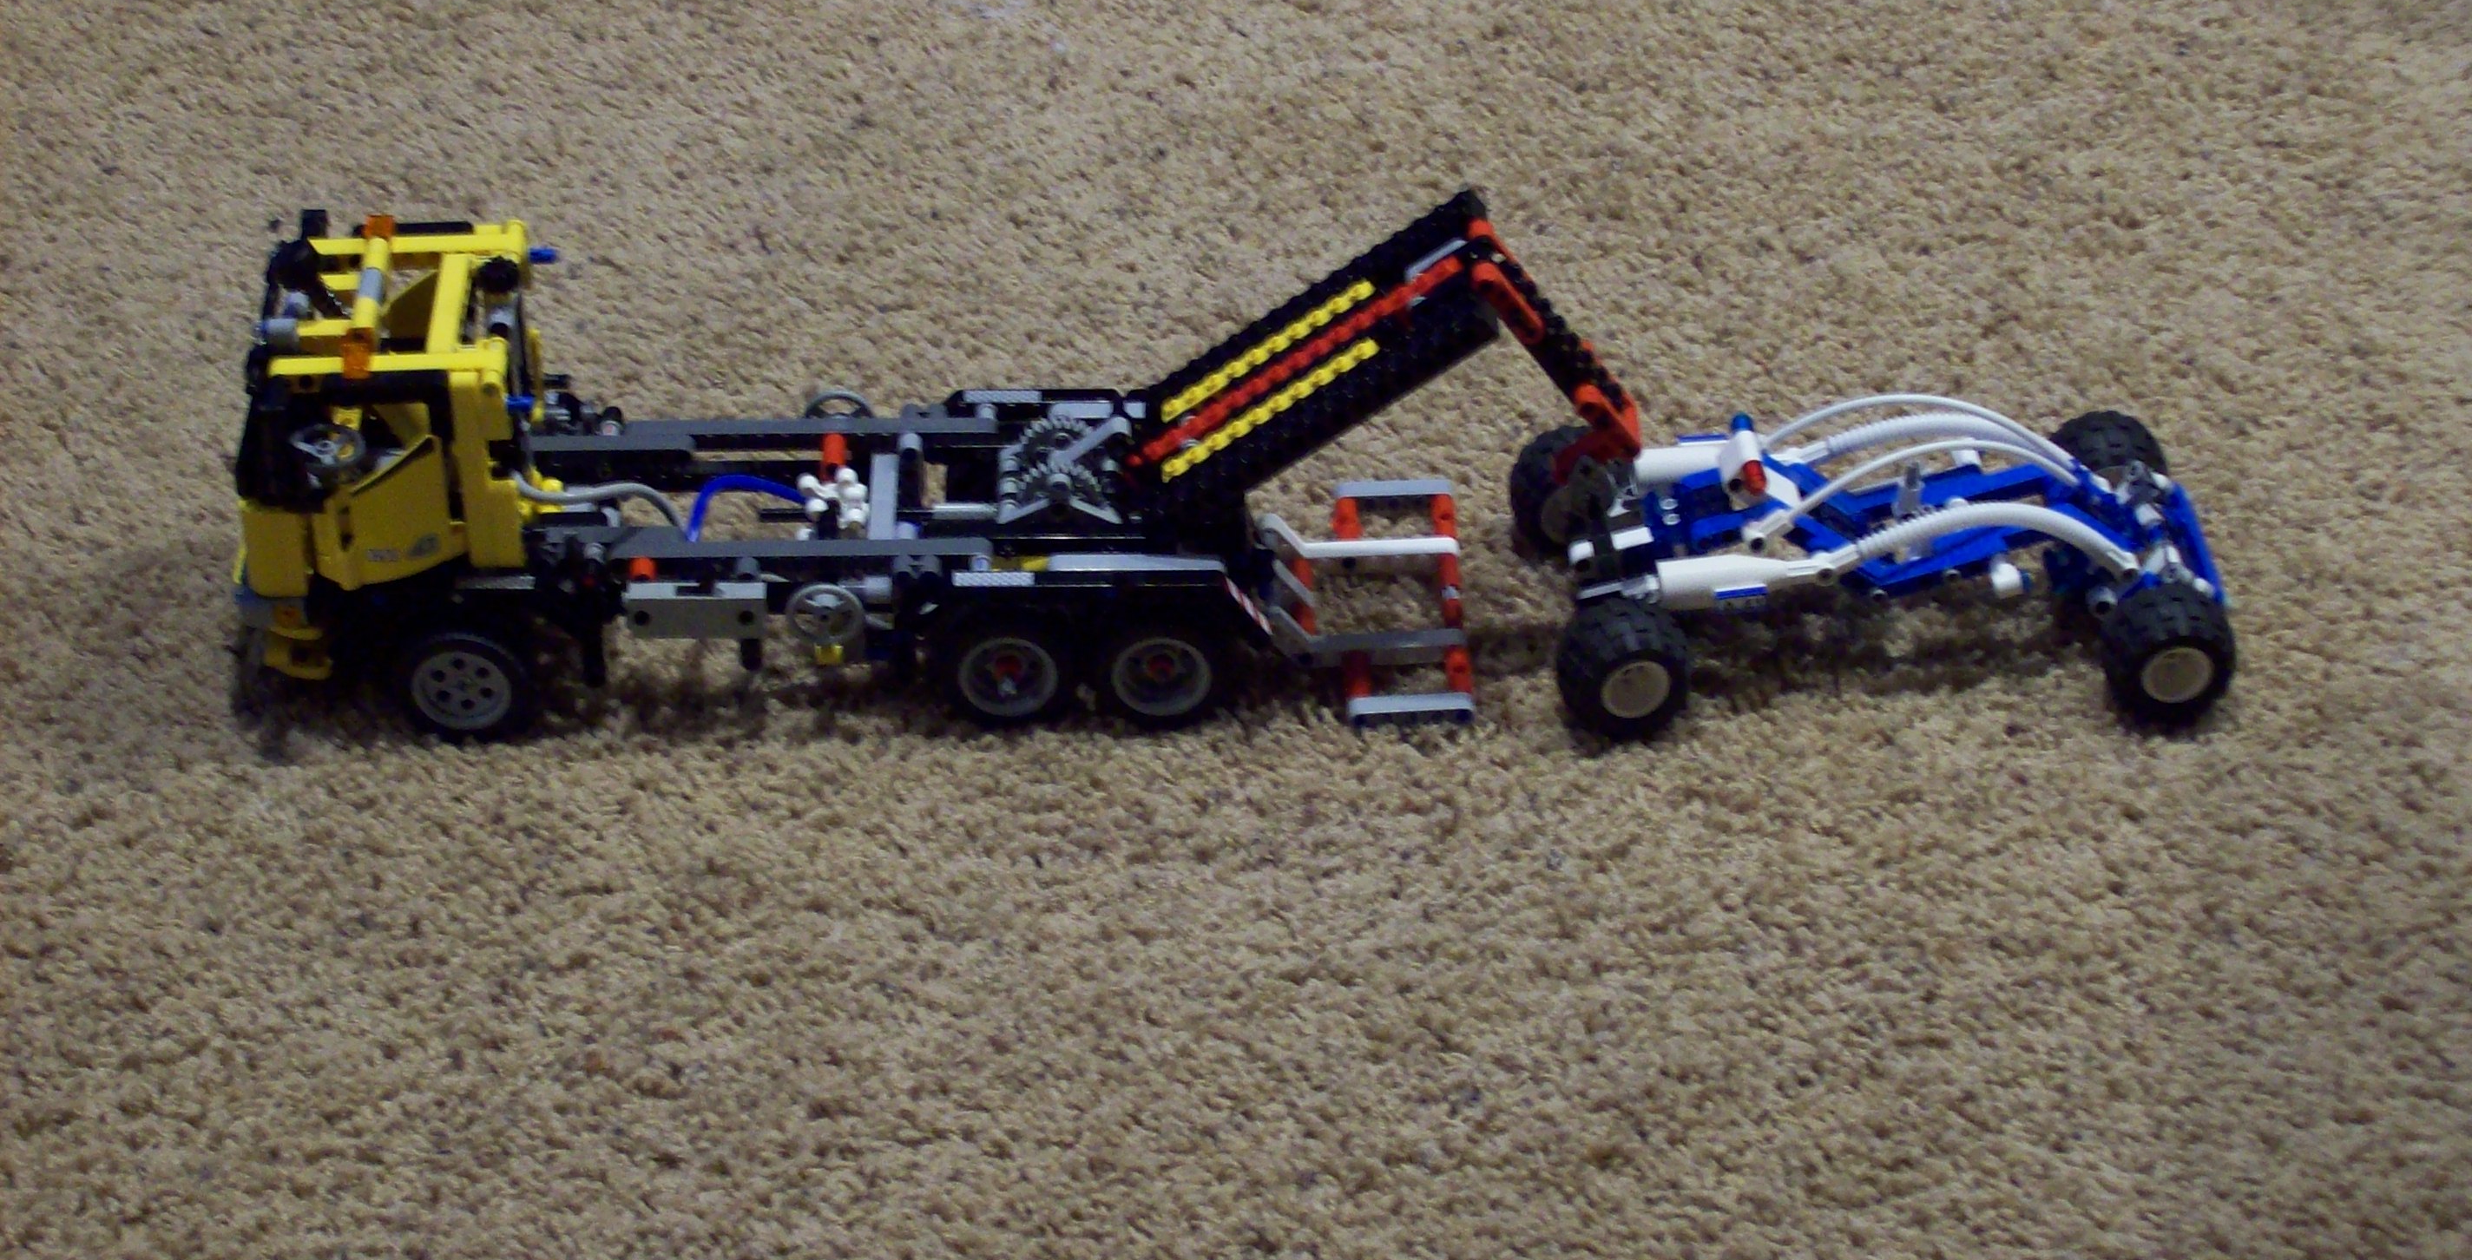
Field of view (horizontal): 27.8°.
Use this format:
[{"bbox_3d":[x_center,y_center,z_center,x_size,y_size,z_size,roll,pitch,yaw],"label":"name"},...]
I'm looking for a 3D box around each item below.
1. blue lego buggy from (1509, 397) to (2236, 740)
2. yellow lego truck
[{"bbox_3d":[0.204,-0.034,1.586,0.213,0.083,0.118,-2,38,-3],"label":"blue lego buggy"},{"bbox_3d":[-0.092,-0.057,1.562,0.437,0.149,0.121,0,38,0],"label":"yellow lego truck"}]

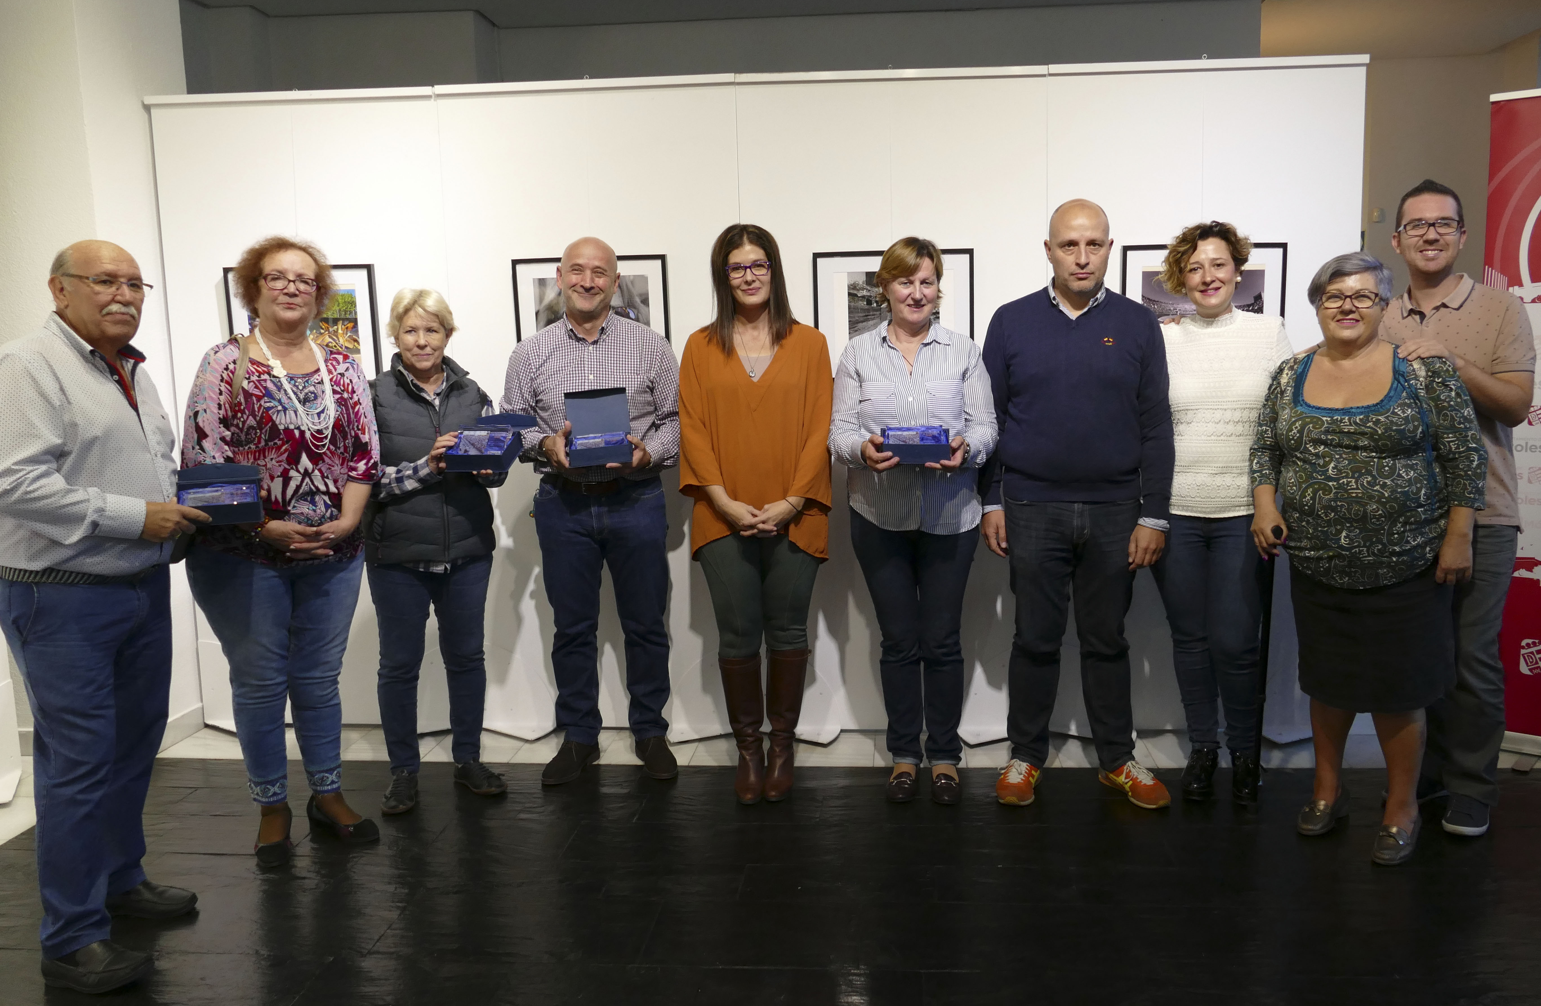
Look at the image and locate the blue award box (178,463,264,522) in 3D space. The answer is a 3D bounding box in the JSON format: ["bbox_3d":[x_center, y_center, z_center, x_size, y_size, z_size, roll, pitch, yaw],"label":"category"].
[{"bbox_3d":[-1.305,-0.022,2.542,0.180,0.085,0.260,-2,15,-27],"label":"blue award box"}]

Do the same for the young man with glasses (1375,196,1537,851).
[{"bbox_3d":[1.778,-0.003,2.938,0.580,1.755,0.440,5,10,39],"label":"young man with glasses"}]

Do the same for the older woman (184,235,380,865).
[{"bbox_3d":[-1.267,0.118,2.859,0.510,1.640,0.400,-6,9,-36],"label":"older woman"}]

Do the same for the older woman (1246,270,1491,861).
[{"bbox_3d":[1.572,0.127,2.824,0.550,1.560,0.410,4,9,34],"label":"older woman"}]

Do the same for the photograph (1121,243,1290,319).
[{"bbox_3d":[1.435,-0.640,3.541,0.532,0.425,0.025,-1,7,4],"label":"photograph"}]

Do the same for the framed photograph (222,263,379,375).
[{"bbox_3d":[-1.603,-0.596,3.669,0.517,0.417,0.030,-1,7,4],"label":"framed photograph"}]

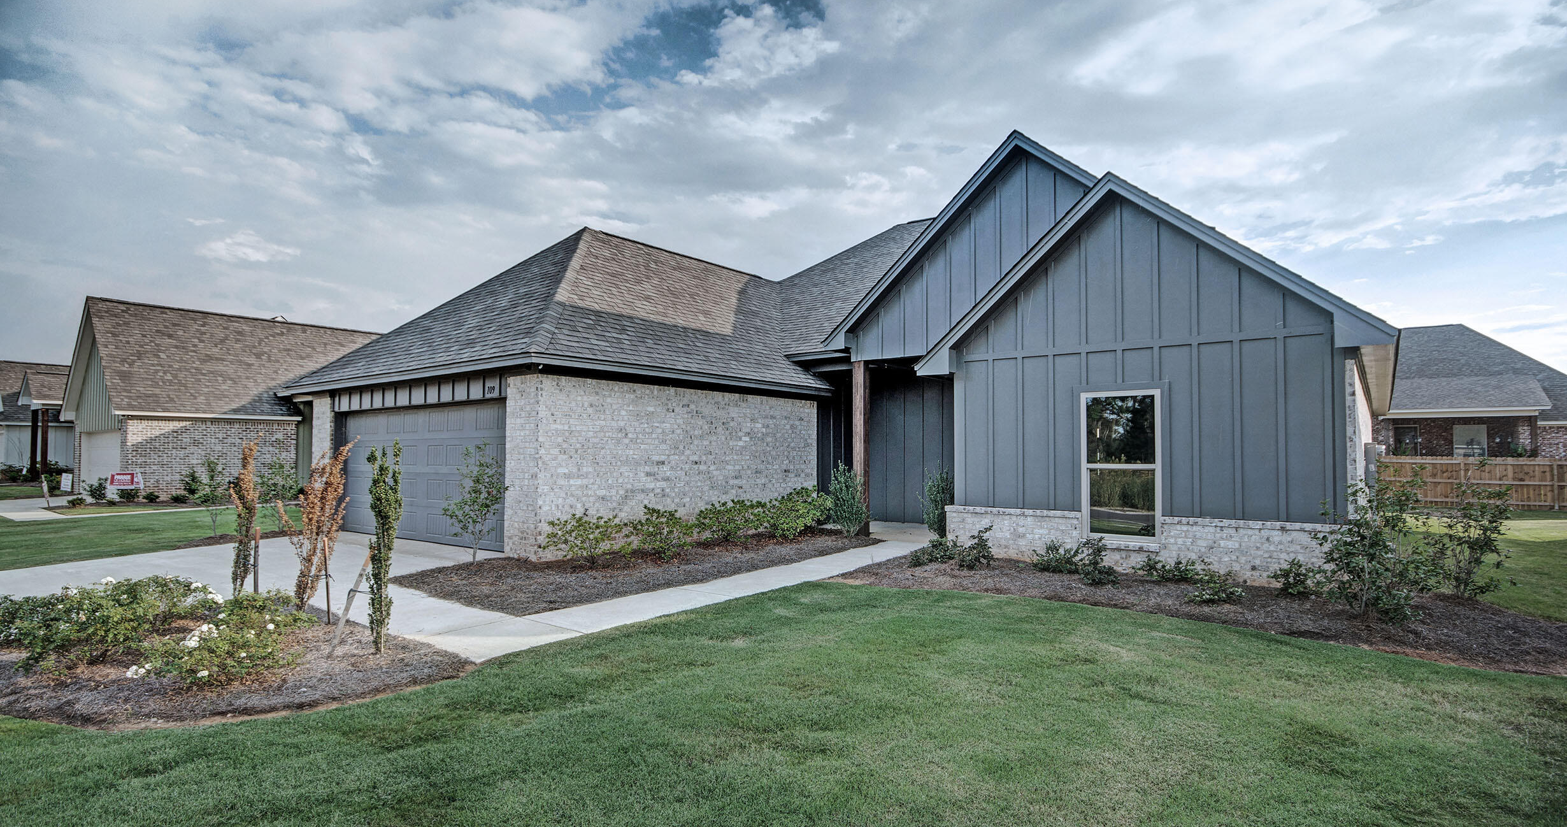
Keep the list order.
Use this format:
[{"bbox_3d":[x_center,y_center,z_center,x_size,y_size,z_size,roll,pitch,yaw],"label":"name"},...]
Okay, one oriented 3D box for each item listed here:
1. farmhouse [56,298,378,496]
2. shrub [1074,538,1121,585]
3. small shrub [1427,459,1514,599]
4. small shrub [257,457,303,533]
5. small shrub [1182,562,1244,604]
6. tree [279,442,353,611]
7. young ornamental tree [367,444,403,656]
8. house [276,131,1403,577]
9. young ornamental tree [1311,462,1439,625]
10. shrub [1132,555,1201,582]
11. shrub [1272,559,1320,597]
[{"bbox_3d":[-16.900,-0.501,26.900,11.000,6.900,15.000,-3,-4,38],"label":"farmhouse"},{"bbox_3d":[3.529,1.669,7.826,0.500,0.541,0.500,-1,-4,24],"label":"shrub"},{"bbox_3d":[6.954,1.165,7.030,0.810,1.362,0.850,-3,-5,44],"label":"small shrub"},{"bbox_3d":[-8.993,1.456,12.421,0.771,1.354,0.750,2,-4,-36],"label":"small shrub"},{"bbox_3d":[4.322,1.702,6.971,0.611,0.395,0.580,-2,-4,31],"label":"small shrub"},{"bbox_3d":[-4.212,1.015,6.259,0.653,1.479,0.600,2,-4,-34],"label":"tree"},{"bbox_3d":[-2.862,0.958,4.985,0.268,1.503,0.280,2,-4,-30],"label":"young ornamental tree"},{"bbox_3d":[2.637,-1.615,15.575,16.700,7.700,17.800,-3,-4,38],"label":"house"},{"bbox_3d":[5.307,1.177,6.237,1.040,1.354,1.100,-3,-4,40],"label":"young ornamental tree"},{"bbox_3d":[4.434,1.796,8.054,0.777,0.319,0.600,-2,-4,29],"label":"shrub"},{"bbox_3d":[5.324,1.704,7.214,0.486,0.399,0.480,-2,-4,36],"label":"shrub"}]

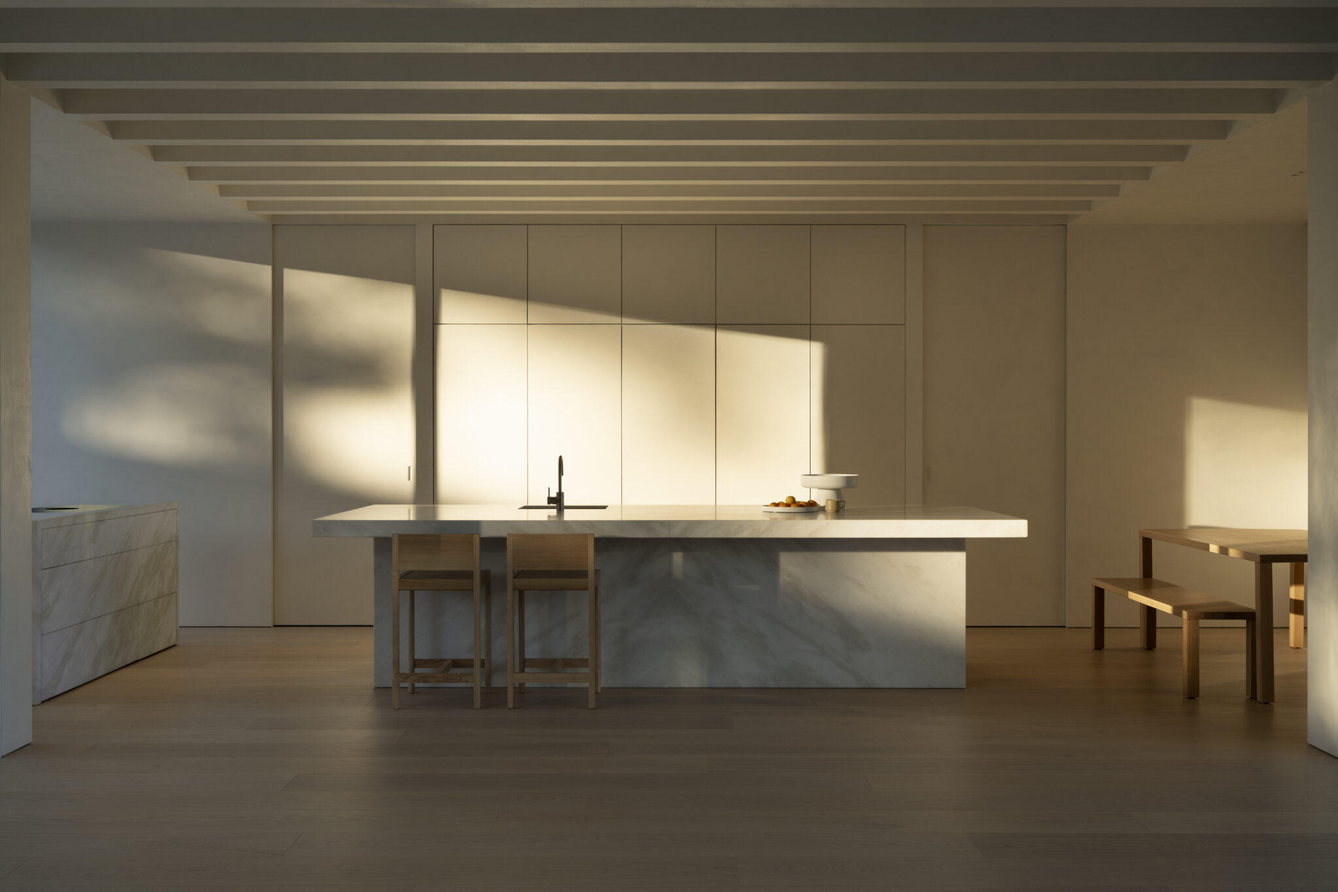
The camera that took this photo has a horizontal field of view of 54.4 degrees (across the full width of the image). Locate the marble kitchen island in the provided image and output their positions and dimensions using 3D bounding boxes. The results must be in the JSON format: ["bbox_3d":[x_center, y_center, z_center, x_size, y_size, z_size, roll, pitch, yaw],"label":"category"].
[{"bbox_3d":[0.008,0.837,7.256,3.620,0.933,1.319,0,0,0],"label":"marble kitchen island"}]

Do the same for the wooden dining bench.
[{"bbox_3d":[2.888,1.078,7.484,0.391,0.448,1.492,0,0,0],"label":"wooden dining bench"}]

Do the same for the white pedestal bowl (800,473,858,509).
[{"bbox_3d":[0.941,0.269,7.601,0.333,0.200,0.333,0,0,0],"label":"white pedestal bowl"}]

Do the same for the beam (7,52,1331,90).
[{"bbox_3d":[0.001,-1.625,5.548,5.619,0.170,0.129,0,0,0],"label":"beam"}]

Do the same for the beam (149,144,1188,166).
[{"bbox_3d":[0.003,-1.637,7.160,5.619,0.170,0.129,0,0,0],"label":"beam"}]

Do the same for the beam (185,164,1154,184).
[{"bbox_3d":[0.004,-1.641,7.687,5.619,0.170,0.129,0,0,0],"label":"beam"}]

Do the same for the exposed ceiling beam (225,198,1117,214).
[{"bbox_3d":[0.004,-1.640,8.664,5.576,0.180,0.124,0,0,0],"label":"exposed ceiling beam"}]

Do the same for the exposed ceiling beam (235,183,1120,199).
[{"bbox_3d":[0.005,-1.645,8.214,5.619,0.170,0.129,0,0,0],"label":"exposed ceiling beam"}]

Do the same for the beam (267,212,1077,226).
[{"bbox_3d":[0.005,-1.643,9.184,5.576,0.180,0.120,0,0,0],"label":"beam"}]

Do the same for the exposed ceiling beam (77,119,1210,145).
[{"bbox_3d":[0.004,-1.627,6.580,5.576,0.180,0.124,0,0,0],"label":"exposed ceiling beam"}]

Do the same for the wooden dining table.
[{"bbox_3d":[3.509,0.919,7.430,1.039,0.749,1.702,0,0,0],"label":"wooden dining table"}]

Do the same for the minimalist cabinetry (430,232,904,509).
[{"bbox_3d":[0.002,-0.139,9.463,3.320,2.835,0.600,0,0,0],"label":"minimalist cabinetry"}]

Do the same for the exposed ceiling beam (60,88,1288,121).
[{"bbox_3d":[0.004,-1.623,6.058,5.576,0.180,0.124,0,0,0],"label":"exposed ceiling beam"}]

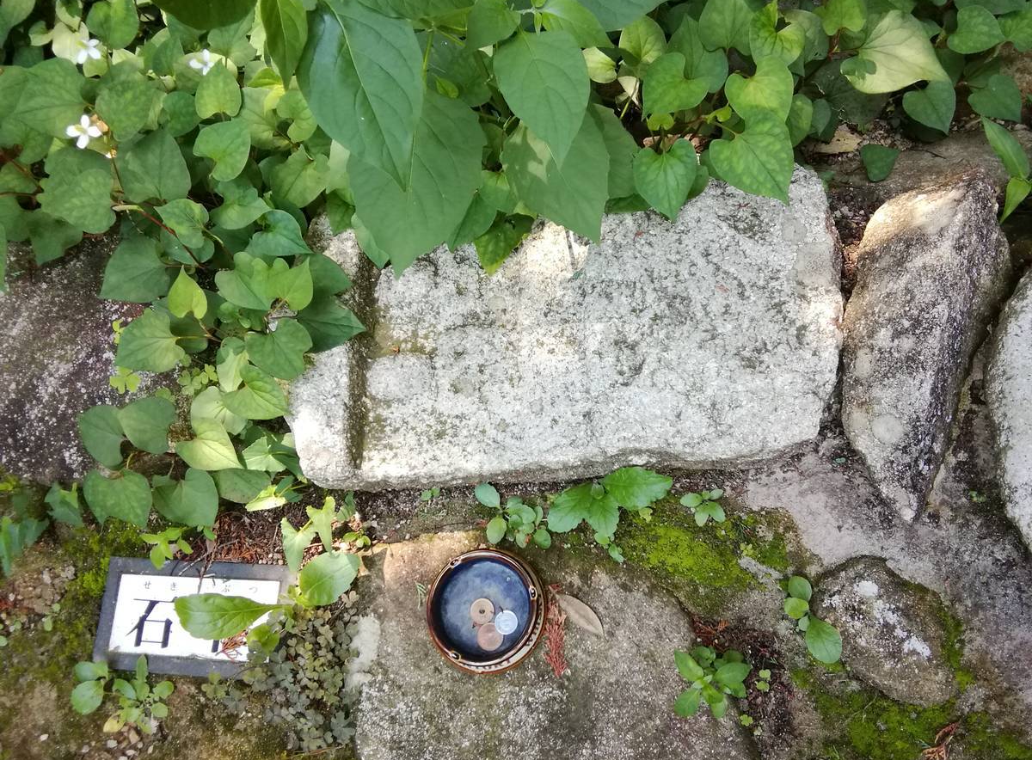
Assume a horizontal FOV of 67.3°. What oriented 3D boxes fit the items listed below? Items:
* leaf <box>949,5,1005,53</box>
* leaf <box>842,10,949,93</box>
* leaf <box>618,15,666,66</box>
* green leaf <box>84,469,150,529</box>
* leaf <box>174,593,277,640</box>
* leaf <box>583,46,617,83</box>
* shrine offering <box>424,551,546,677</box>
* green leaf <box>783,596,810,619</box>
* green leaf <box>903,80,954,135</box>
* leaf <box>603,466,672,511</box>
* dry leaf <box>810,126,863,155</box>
[{"bbox_3d":[0.475,-0.362,0.800,0.057,0.013,0.053,13,81,-1],"label":"leaf"},{"bbox_3d":[0.344,-0.285,0.688,0.089,0.018,0.075,29,97,15],"label":"leaf"},{"bbox_3d":[0.130,-0.353,0.800,0.050,0.014,0.054,0,95,6],"label":"leaf"},{"bbox_3d":[-0.369,0.110,0.720,0.057,0.013,0.064,-13,77,-11],"label":"green leaf"},{"bbox_3d":[-0.258,0.211,0.690,0.095,0.012,0.038,-3,76,2],"label":"leaf"},{"bbox_3d":[0.084,-0.325,0.800,0.045,0.012,0.036,7,95,4],"label":"leaf"},{"bbox_3d":[-0.027,0.204,0.682,0.103,0.034,0.103,0,69,10],"label":"shrine offering"},{"bbox_3d":[0.234,0.189,0.645,0.022,0.006,0.017,-20,71,6],"label":"green leaf"},{"bbox_3d":[0.382,-0.253,0.715,0.048,0.012,0.057,-30,86,1],"label":"green leaf"},{"bbox_3d":[0.107,0.095,0.685,0.064,0.011,0.038,-7,75,7],"label":"leaf"},{"bbox_3d":[0.317,-0.236,0.765,0.050,0.010,0.035,-13,72,8],"label":"dry leaf"}]

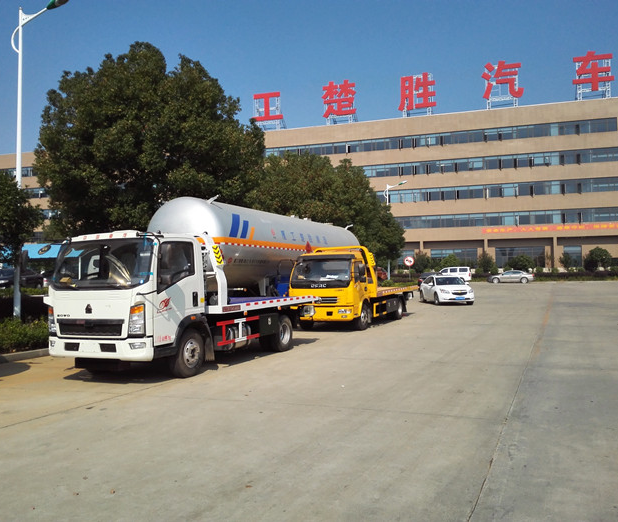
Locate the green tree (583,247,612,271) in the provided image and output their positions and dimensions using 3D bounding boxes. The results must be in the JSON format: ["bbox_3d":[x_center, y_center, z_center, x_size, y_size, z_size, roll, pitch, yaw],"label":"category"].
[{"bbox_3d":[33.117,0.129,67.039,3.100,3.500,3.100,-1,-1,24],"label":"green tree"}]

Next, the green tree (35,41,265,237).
[{"bbox_3d":[-5.370,-2.662,19.582,7.500,9.570,7.500,-1,-1,24],"label":"green tree"}]

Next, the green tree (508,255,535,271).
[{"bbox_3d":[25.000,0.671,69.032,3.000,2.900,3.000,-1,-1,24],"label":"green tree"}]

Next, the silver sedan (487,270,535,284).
[{"bbox_3d":[21.489,1.732,62.013,4.800,1.460,1.830,-1,-1,17],"label":"silver sedan"}]

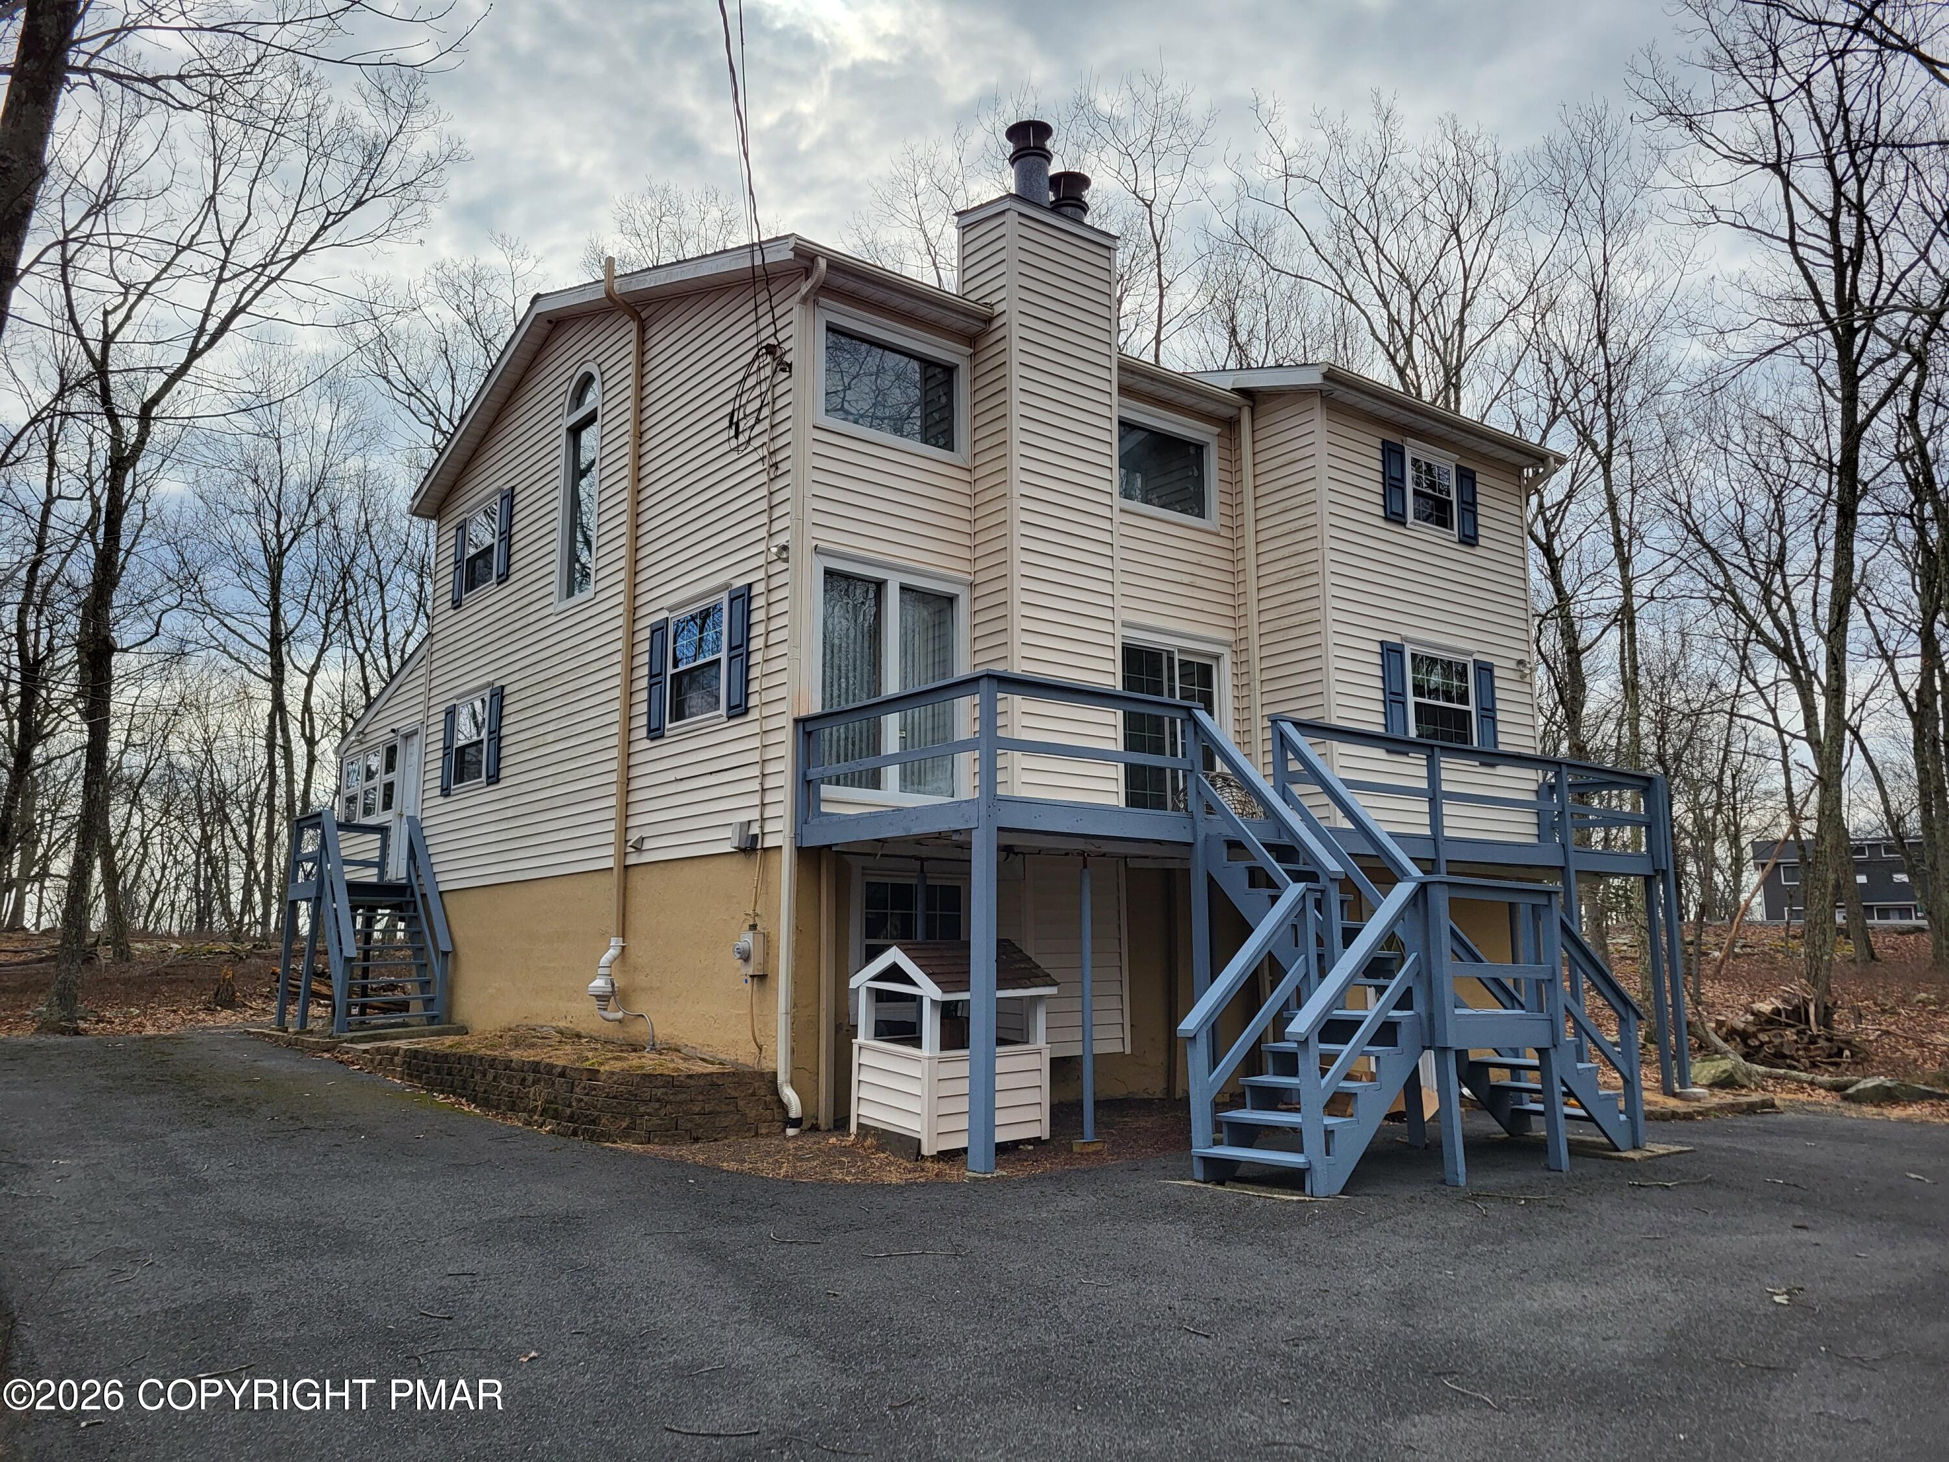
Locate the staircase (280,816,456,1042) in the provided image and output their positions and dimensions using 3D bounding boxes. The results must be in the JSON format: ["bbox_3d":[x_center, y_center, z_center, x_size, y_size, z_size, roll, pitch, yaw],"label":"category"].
[{"bbox_3d":[-8.043,2.490,19.333,1.240,2.850,3.220,7,-12,-38],"label":"staircase"}]

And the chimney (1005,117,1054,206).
[{"bbox_3d":[0.579,-5.647,14.751,0.470,1.020,0.470,0,-9,0],"label":"chimney"}]

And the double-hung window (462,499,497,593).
[{"bbox_3d":[-6.473,-2.381,19.142,0.110,1.230,1.180,7,-12,-38],"label":"double-hung window"}]

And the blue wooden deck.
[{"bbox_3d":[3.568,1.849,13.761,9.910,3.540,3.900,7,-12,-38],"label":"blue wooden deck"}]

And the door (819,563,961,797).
[{"bbox_3d":[-0.750,-0.423,13.229,1.580,2.030,0.120,7,-12,-38],"label":"door"}]

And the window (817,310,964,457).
[{"bbox_3d":[-0.752,-3.207,13.679,1.710,1.110,0.120,7,-12,-38],"label":"window"}]

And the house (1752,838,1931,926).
[{"bbox_3d":[57.358,10.140,97.000,10.500,6.400,8.000,-4,-10,20],"label":"house"}]

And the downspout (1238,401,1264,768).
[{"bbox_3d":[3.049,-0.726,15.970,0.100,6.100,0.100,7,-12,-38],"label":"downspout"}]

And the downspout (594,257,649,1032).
[{"bbox_3d":[-3.736,-1.063,15.061,0.450,8.030,0.270,7,-12,-38],"label":"downspout"}]

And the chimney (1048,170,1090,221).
[{"bbox_3d":[0.980,-5.395,15.030,0.430,0.650,0.430,0,-9,0],"label":"chimney"}]

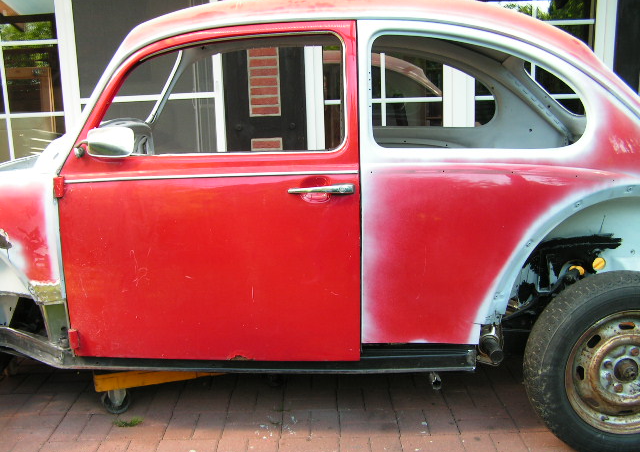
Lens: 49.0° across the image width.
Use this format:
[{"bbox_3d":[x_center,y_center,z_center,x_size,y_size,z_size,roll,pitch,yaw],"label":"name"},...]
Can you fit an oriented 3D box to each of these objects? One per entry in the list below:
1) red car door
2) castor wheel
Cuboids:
[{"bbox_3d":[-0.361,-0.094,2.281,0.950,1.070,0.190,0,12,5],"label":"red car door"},{"bbox_3d":[-0.758,0.635,2.590,0.100,0.110,0.045,-9,15,-32],"label":"castor wheel"}]

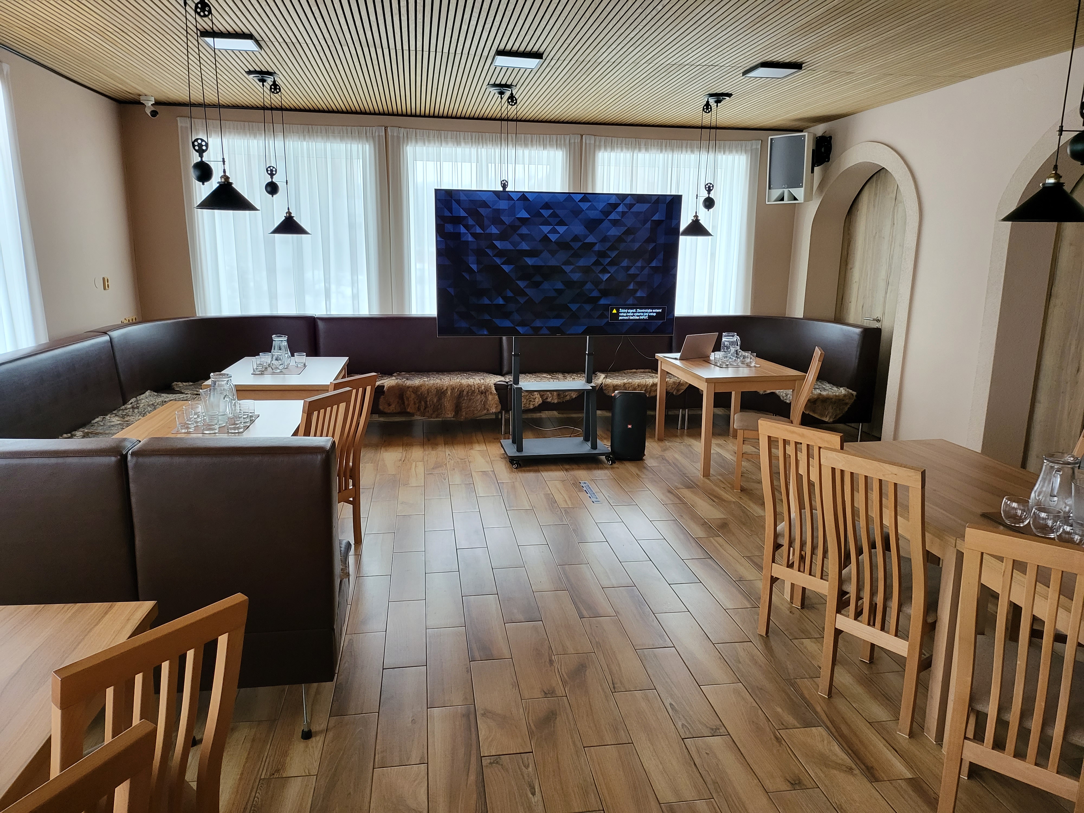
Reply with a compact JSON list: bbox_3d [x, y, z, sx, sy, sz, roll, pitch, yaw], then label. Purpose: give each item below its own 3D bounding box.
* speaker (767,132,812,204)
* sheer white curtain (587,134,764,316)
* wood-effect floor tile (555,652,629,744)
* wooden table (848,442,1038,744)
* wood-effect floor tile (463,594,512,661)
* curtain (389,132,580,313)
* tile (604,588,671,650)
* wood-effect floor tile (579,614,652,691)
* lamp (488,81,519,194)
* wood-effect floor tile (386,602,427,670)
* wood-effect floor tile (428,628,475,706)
[{"bbox_3d":[2.347,-2.229,7.058,0.350,0.600,0.290,9,19,35],"label":"speaker"},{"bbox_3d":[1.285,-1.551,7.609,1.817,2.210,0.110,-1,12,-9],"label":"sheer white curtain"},{"bbox_3d":[0.185,1.117,2.898,0.173,0.010,0.600,-1,12,-9],"label":"wood-effect floor tile"},{"bbox_3d":[1.696,0.672,3.224,0.890,0.755,1.247,-1,12,-9],"label":"wooden table"},{"bbox_3d":[-0.256,0.996,3.405,0.173,0.010,0.599,-1,12,-9],"label":"wood-effect floor tile"},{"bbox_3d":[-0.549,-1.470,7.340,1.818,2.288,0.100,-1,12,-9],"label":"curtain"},{"bbox_3d":[0.437,0.983,3.514,0.173,0.010,0.599,-1,12,-9],"label":"tile"},{"bbox_3d":[0.312,1.052,3.219,0.173,0.010,0.600,-1,12,-9],"label":"wood-effect floor tile"},{"bbox_3d":[-0.240,-1.904,5.798,0.374,1.080,0.310,-1,12,-9],"label":"lamp"},{"bbox_3d":[-0.604,1.003,3.341,0.176,0.010,0.600,-1,12,-9],"label":"wood-effect floor tile"},{"bbox_3d":[-0.385,1.059,3.087,0.176,0.010,0.600,-1,12,-9],"label":"wood-effect floor tile"}]

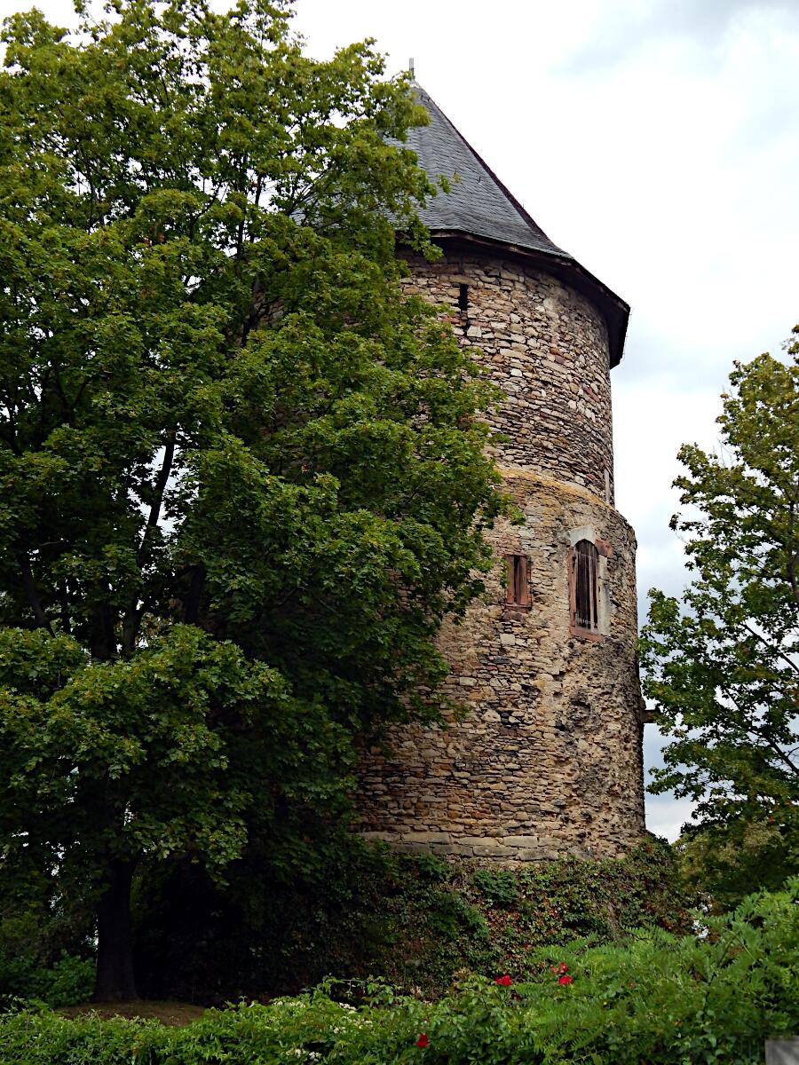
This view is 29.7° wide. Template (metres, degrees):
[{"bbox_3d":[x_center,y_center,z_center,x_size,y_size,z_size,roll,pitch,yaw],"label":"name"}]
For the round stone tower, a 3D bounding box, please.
[{"bbox_3d":[0.173,-1.809,32.599,9.724,18.464,9.724,1,-18,0],"label":"round stone tower"}]

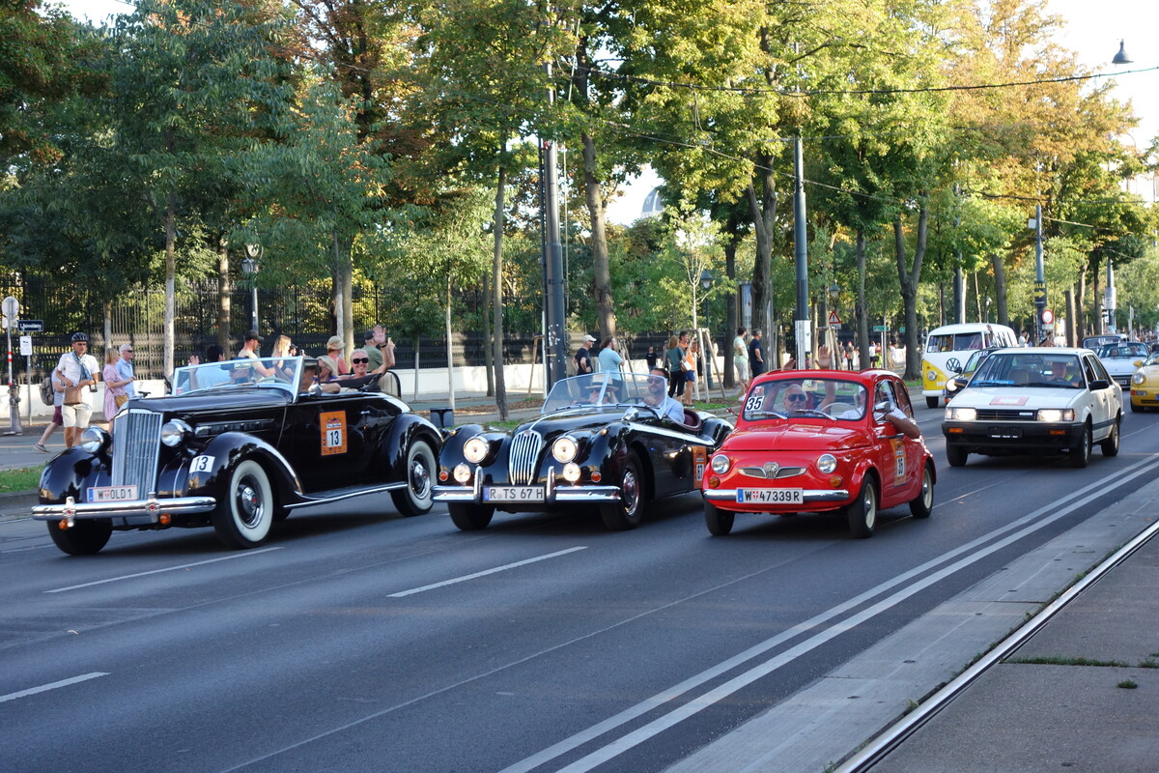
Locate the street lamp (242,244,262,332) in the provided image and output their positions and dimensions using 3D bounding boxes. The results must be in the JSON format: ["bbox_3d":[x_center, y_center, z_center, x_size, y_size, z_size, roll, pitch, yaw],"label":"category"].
[{"bbox_3d":[-7.660,-1.339,48.030,0.450,4.250,0.550,-1,1,22],"label":"street lamp"}]

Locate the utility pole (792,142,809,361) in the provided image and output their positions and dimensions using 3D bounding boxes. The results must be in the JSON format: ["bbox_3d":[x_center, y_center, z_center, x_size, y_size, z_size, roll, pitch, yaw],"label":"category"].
[{"bbox_3d":[6.287,-3.567,57.400,0.400,7.600,0.400,-1,1,0],"label":"utility pole"}]

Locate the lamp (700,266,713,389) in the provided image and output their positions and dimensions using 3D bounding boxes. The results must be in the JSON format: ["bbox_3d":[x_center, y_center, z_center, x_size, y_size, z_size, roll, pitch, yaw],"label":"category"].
[{"bbox_3d":[4.164,-1.856,65.500,0.440,3.850,0.440,-1,1,0],"label":"lamp"}]

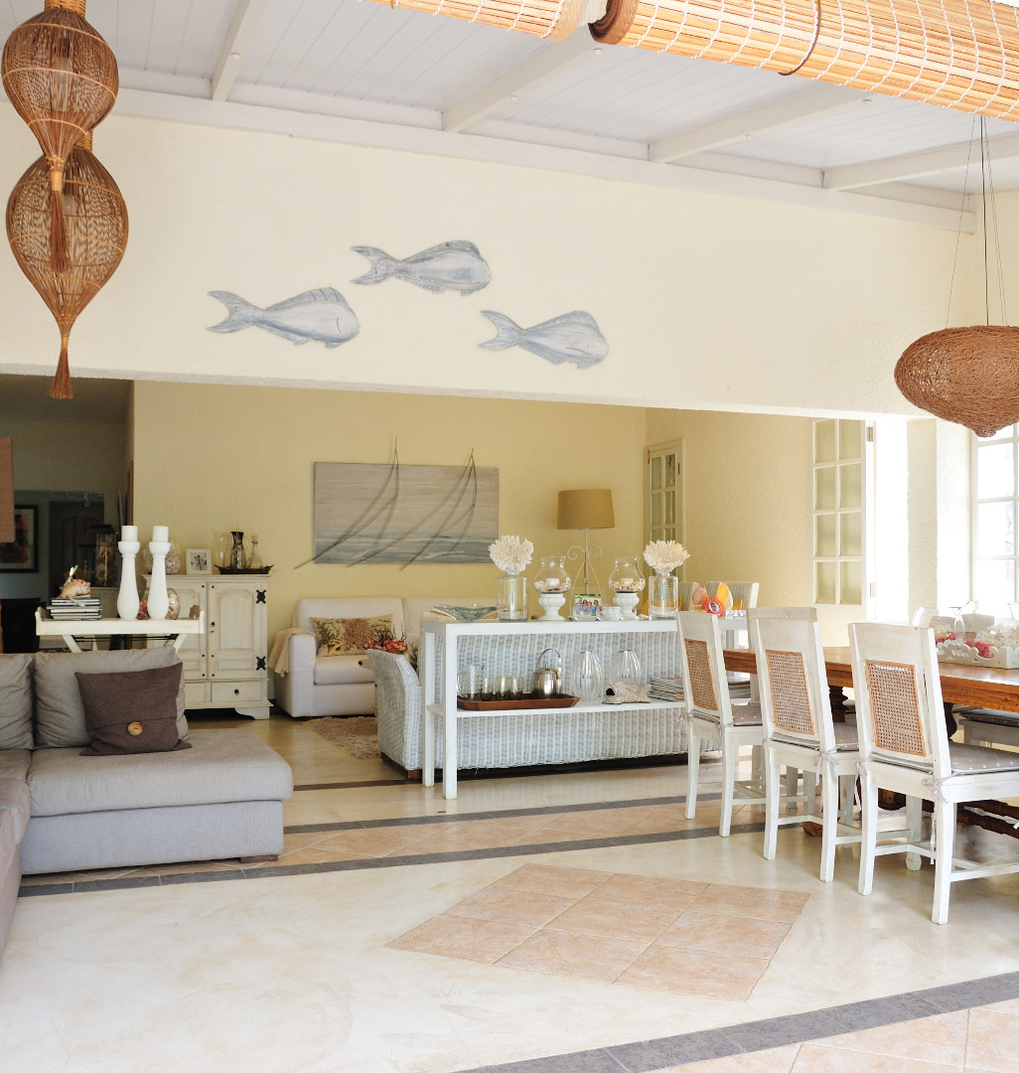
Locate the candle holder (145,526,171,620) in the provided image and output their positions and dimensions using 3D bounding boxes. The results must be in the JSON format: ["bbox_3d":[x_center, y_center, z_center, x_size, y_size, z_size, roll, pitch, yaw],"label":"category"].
[{"bbox_3d":[-1.913,0.199,5.855,0.131,0.515,0.131,1,-2,-21],"label":"candle holder"}]

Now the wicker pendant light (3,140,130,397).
[{"bbox_3d":[-1.442,-0.893,3.511,0.368,0.897,0.368,1,-2,-21],"label":"wicker pendant light"}]

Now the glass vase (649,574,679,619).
[{"bbox_3d":[0.885,0.340,6.157,0.172,0.253,0.172,1,-2,-21],"label":"glass vase"}]

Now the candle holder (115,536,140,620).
[{"bbox_3d":[-1.783,0.205,5.036,0.104,0.369,0.104,1,-2,-20],"label":"candle holder"}]

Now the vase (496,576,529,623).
[{"bbox_3d":[0.015,0.323,5.672,0.160,0.239,0.160,0,-2,0],"label":"vase"}]

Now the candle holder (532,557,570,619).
[{"bbox_3d":[0.229,0.281,5.910,0.215,0.346,0.215,0,-2,0],"label":"candle holder"}]

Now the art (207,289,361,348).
[{"bbox_3d":[-1.151,-1.145,5.533,0.778,0.312,0.025,1,-2,-20],"label":"art"}]

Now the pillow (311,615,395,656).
[{"bbox_3d":[-1.376,0.873,9.421,0.660,0.380,0.140,1,-24,-20],"label":"pillow"}]

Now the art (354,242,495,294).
[{"bbox_3d":[-0.461,-1.474,5.802,0.776,0.296,0.025,1,-2,-20],"label":"art"}]

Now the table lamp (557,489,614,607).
[{"bbox_3d":[0.679,0.118,9.650,0.508,1.087,0.508,0,-2,0],"label":"table lamp"}]

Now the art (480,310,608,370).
[{"bbox_3d":[0.214,-1.150,6.199,0.798,0.327,0.046,1,-2,-21],"label":"art"}]

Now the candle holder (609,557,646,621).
[{"bbox_3d":[0.647,0.284,5.907,0.201,0.346,0.201,0,-2,0],"label":"candle holder"}]

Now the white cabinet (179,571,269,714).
[{"bbox_3d":[-2.406,0.877,8.532,0.983,1.123,0.450,1,-2,-20],"label":"white cabinet"}]

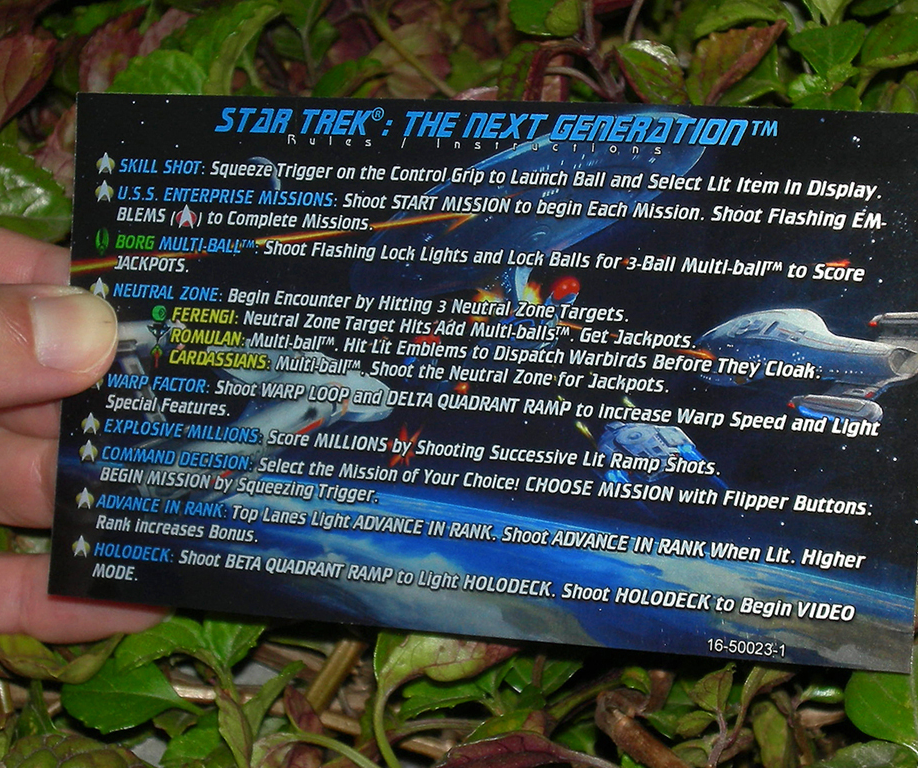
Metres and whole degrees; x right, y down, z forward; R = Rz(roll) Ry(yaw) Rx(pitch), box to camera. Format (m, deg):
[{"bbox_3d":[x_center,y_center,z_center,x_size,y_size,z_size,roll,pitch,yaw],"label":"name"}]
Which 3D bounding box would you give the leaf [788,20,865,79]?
[{"bbox_3d":[0.074,-0.067,0.572,0.014,0.004,0.016,7,59,5],"label":"leaf"}]

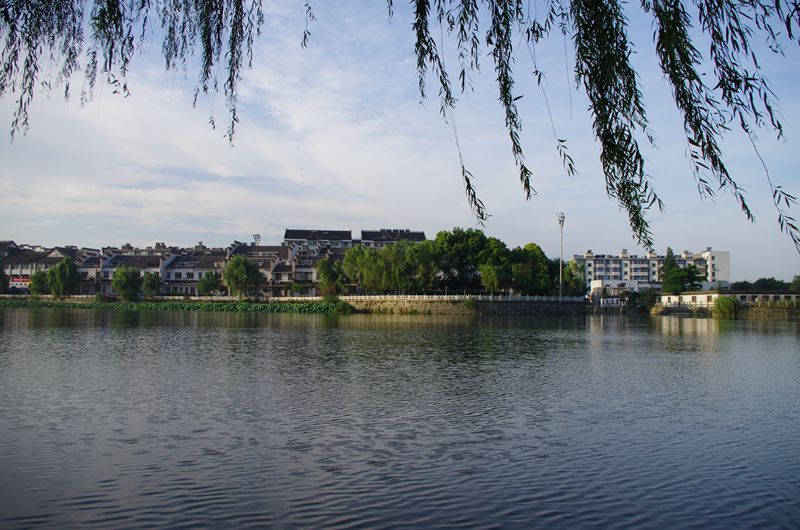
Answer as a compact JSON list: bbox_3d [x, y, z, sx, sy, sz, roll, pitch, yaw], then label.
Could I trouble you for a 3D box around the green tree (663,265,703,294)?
[{"bbox_3d":[68.408,4.298,145.000,9.686,8.838,9.686,0,-3,0],"label":"green tree"}]

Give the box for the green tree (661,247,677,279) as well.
[{"bbox_3d":[72.640,2.300,162.000,5.194,14.609,5.627,0,-3,0],"label":"green tree"}]

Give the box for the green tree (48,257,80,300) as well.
[{"bbox_3d":[-83.170,3.150,148.000,8.400,10.500,8.150,0,-3,0],"label":"green tree"}]

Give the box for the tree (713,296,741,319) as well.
[{"bbox_3d":[55.620,7.240,102.000,4.770,3.750,4.630,0,-3,0],"label":"tree"}]

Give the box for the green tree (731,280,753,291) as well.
[{"bbox_3d":[101.812,7.729,178.000,7.134,6.242,7.134,0,-3,0],"label":"green tree"}]

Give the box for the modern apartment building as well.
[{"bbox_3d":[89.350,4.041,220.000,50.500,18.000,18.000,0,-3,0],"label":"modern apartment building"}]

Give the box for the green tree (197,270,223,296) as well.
[{"bbox_3d":[-46.766,4.726,147.000,6.383,6.751,6.383,0,-3,0],"label":"green tree"}]

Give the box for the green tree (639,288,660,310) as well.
[{"bbox_3d":[48.330,6.880,116.000,4.260,4.650,4.130,0,-3,0],"label":"green tree"}]

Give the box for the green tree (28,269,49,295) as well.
[{"bbox_3d":[-89.350,4.450,148.000,4.940,7.170,4.790,0,-3,0],"label":"green tree"}]

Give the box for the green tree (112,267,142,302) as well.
[{"bbox_3d":[-67.351,4.696,148.000,7.415,8.651,7.415,0,-3,0],"label":"green tree"}]

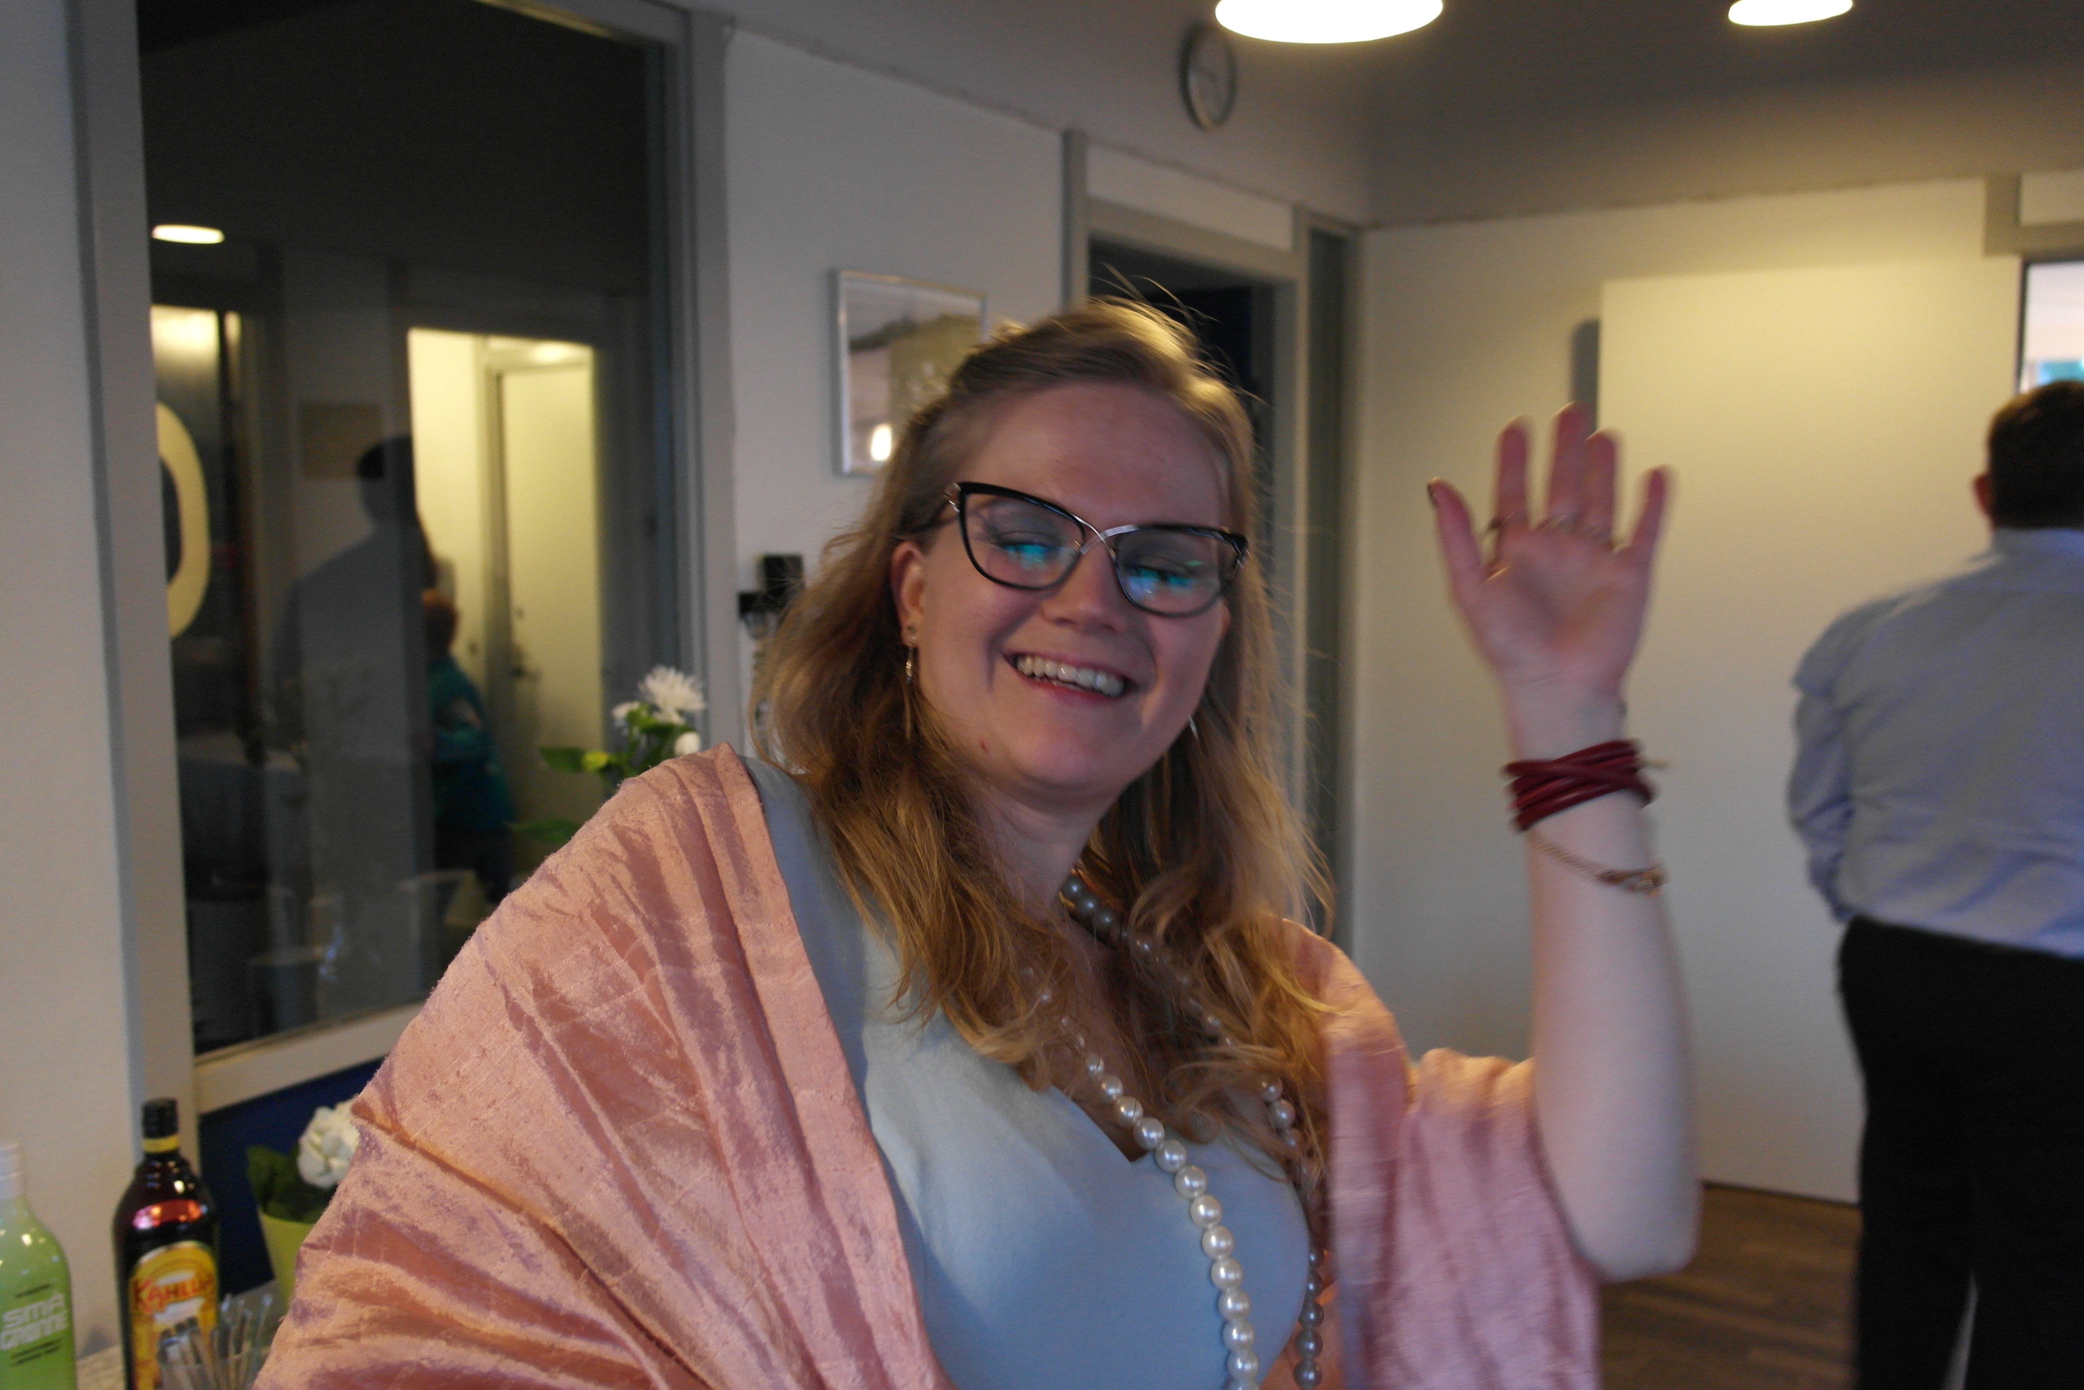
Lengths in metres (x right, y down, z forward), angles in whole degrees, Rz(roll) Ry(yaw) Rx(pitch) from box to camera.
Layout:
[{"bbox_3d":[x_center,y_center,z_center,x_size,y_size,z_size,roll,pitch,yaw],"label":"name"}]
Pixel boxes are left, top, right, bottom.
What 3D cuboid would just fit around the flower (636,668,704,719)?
[{"bbox_3d":[-0.427,-0.003,2.000,0.078,0.058,0.076,-1,7,-12],"label":"flower"}]

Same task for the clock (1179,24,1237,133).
[{"bbox_3d":[0.349,-1.299,3.649,0.037,0.217,0.217,4,8,33],"label":"clock"}]

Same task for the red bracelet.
[{"bbox_3d":[0.259,0.043,0.835,0.068,0.037,0.056,-7,8,6],"label":"red bracelet"}]

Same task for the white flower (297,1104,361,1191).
[{"bbox_3d":[-0.751,0.476,1.840,0.090,0.088,0.085,-3,7,-22],"label":"white flower"}]

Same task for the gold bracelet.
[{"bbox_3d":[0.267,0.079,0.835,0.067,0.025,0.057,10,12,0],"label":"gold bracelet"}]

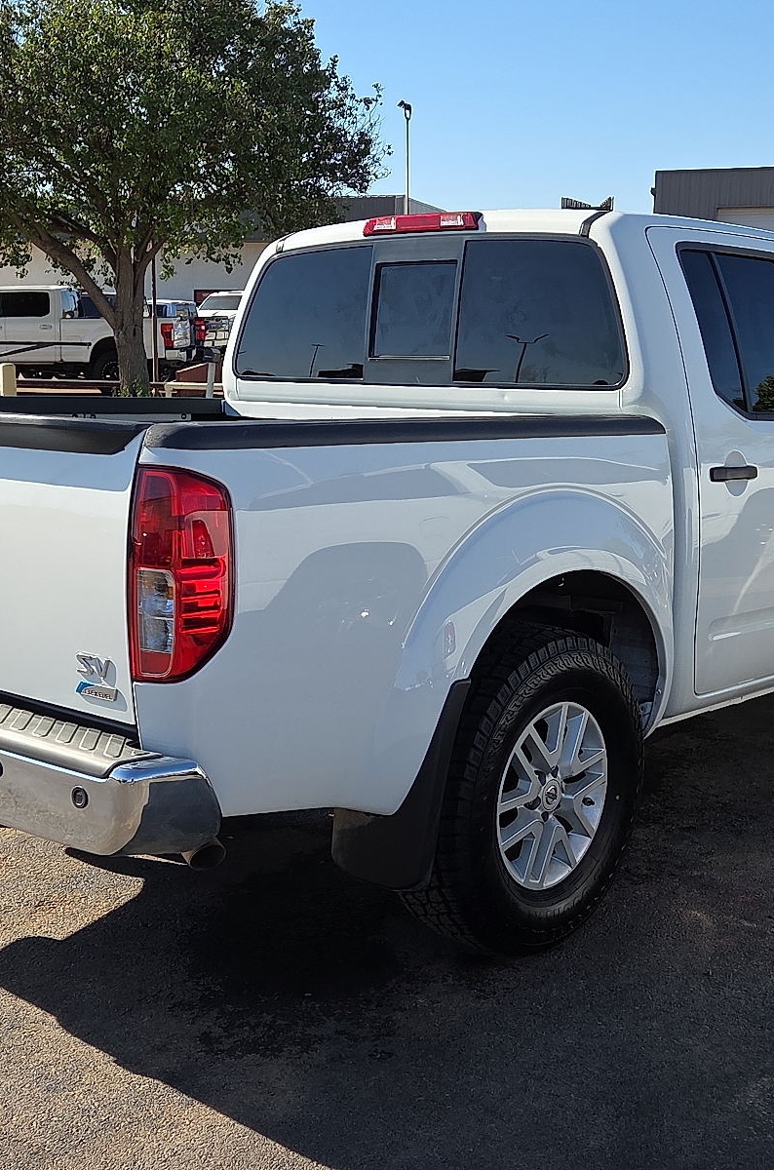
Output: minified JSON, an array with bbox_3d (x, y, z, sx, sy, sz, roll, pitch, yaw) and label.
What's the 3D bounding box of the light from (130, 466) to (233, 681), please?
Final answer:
[{"bbox_3d":[-0.347,-0.020,2.473,0.120,0.378,0.150,8,12,42],"label":"light"}]

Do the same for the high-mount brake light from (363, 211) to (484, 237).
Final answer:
[{"bbox_3d":[0.102,-1.012,4.059,0.415,0.052,0.060,8,12,42],"label":"high-mount brake light"}]

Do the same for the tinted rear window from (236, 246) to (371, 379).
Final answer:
[{"bbox_3d":[-0.258,-0.817,4.371,0.565,0.385,0.040,8,6,42],"label":"tinted rear window"}]

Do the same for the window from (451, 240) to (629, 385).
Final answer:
[{"bbox_3d":[0.409,-0.719,3.768,0.565,0.385,0.040,8,6,42],"label":"window"}]

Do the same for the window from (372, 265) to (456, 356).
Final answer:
[{"bbox_3d":[0.076,-0.772,4.069,0.295,0.275,0.030,8,6,42],"label":"window"}]

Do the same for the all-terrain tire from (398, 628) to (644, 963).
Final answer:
[{"bbox_3d":[0.317,0.469,3.358,0.265,0.768,0.772,8,12,42],"label":"all-terrain tire"}]

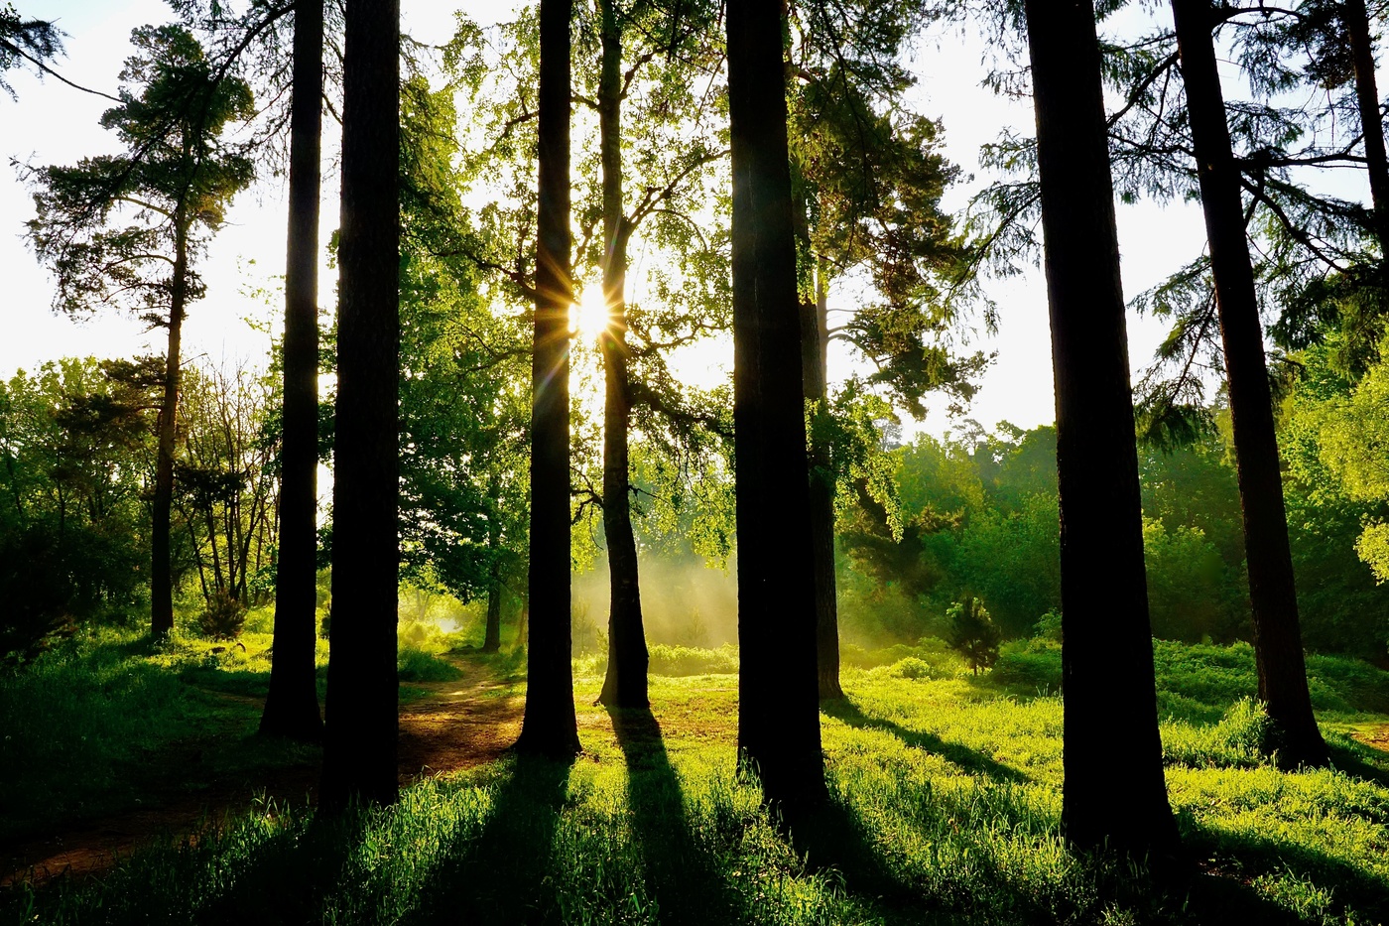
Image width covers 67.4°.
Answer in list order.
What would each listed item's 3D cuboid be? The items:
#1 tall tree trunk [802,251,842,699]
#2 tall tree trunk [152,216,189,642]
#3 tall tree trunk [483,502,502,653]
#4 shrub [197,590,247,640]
[{"bbox_3d":[1.991,0.184,16.970,0.520,7.220,0.520,0,-7,0],"label":"tall tree trunk"},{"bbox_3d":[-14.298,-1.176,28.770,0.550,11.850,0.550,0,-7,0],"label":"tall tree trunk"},{"bbox_3d":[-5.719,3.253,29.779,0.470,4.290,0.470,0,-7,0],"label":"tall tree trunk"},{"bbox_3d":[-12.469,4.014,27.582,1.300,1.270,1.250,0,-7,0],"label":"shrub"}]

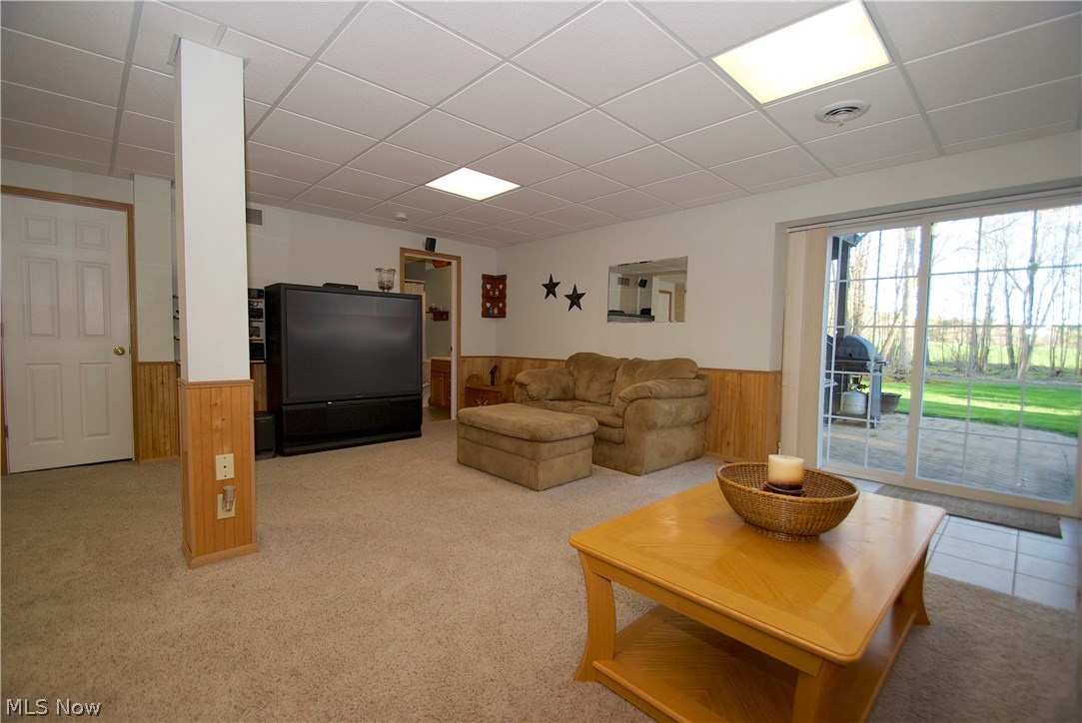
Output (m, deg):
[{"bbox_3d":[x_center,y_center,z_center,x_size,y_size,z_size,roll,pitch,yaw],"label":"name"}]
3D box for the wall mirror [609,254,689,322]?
[{"bbox_3d":[1.052,-0.701,4.580,0.020,0.615,0.921,-2,5,-44],"label":"wall mirror"}]

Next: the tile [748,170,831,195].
[{"bbox_3d":[1.914,-1.390,3.513,0.174,0.020,0.591,-2,5,-44],"label":"tile"}]

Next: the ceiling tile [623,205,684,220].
[{"bbox_3d":[1.044,-1.455,4.402,0.195,0.025,0.600,-2,4,-44],"label":"ceiling tile"}]

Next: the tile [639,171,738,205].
[{"bbox_3d":[1.201,-1.411,3.668,0.616,0.020,0.597,-2,5,-44],"label":"tile"}]

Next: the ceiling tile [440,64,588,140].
[{"bbox_3d":[-0.141,-1.359,2.417,0.605,0.025,0.605,-3,5,-44],"label":"ceiling tile"}]

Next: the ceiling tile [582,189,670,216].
[{"bbox_3d":[0.751,-1.448,4.124,0.605,0.025,0.605,-3,5,-44],"label":"ceiling tile"}]

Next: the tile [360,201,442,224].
[{"bbox_3d":[-1.397,-1.505,4.589,0.605,0.025,0.605,-3,5,-44],"label":"tile"}]

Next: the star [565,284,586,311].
[{"bbox_3d":[0.386,-0.742,5.260,0.040,0.312,0.330,-2,5,-44],"label":"star"}]

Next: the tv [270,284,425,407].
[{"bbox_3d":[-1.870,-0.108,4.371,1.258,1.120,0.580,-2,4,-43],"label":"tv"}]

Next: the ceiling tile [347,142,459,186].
[{"bbox_3d":[-0.988,-1.425,3.282,0.600,0.025,0.600,-2,4,-44],"label":"ceiling tile"}]

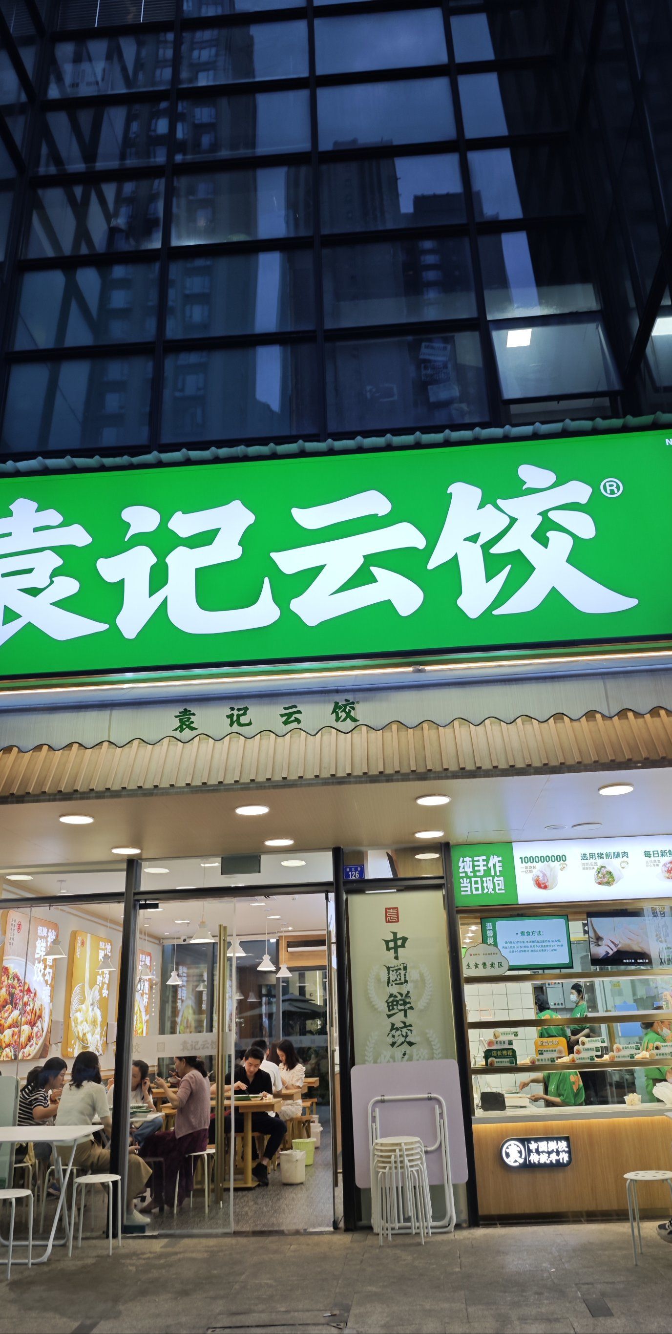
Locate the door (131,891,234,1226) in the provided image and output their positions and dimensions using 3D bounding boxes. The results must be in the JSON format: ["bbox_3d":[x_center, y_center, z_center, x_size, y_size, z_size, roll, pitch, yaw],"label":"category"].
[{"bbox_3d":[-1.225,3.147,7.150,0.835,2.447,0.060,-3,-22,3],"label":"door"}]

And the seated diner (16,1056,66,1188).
[{"bbox_3d":[-2.621,4.094,7.747,0.700,1.220,0.460,7,-23,-23],"label":"seated diner"}]

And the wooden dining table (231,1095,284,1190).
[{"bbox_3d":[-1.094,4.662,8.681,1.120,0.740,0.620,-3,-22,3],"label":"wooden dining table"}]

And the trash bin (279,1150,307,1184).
[{"bbox_3d":[-0.418,4.885,8.670,0.250,0.270,0.250,-3,-22,3],"label":"trash bin"}]

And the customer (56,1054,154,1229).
[{"bbox_3d":[-1.891,3.772,7.145,0.600,1.260,0.660,-20,-28,38],"label":"customer"}]

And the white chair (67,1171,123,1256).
[{"bbox_3d":[-1.724,3.953,6.396,0.335,0.455,0.335,-3,-21,2],"label":"white chair"}]

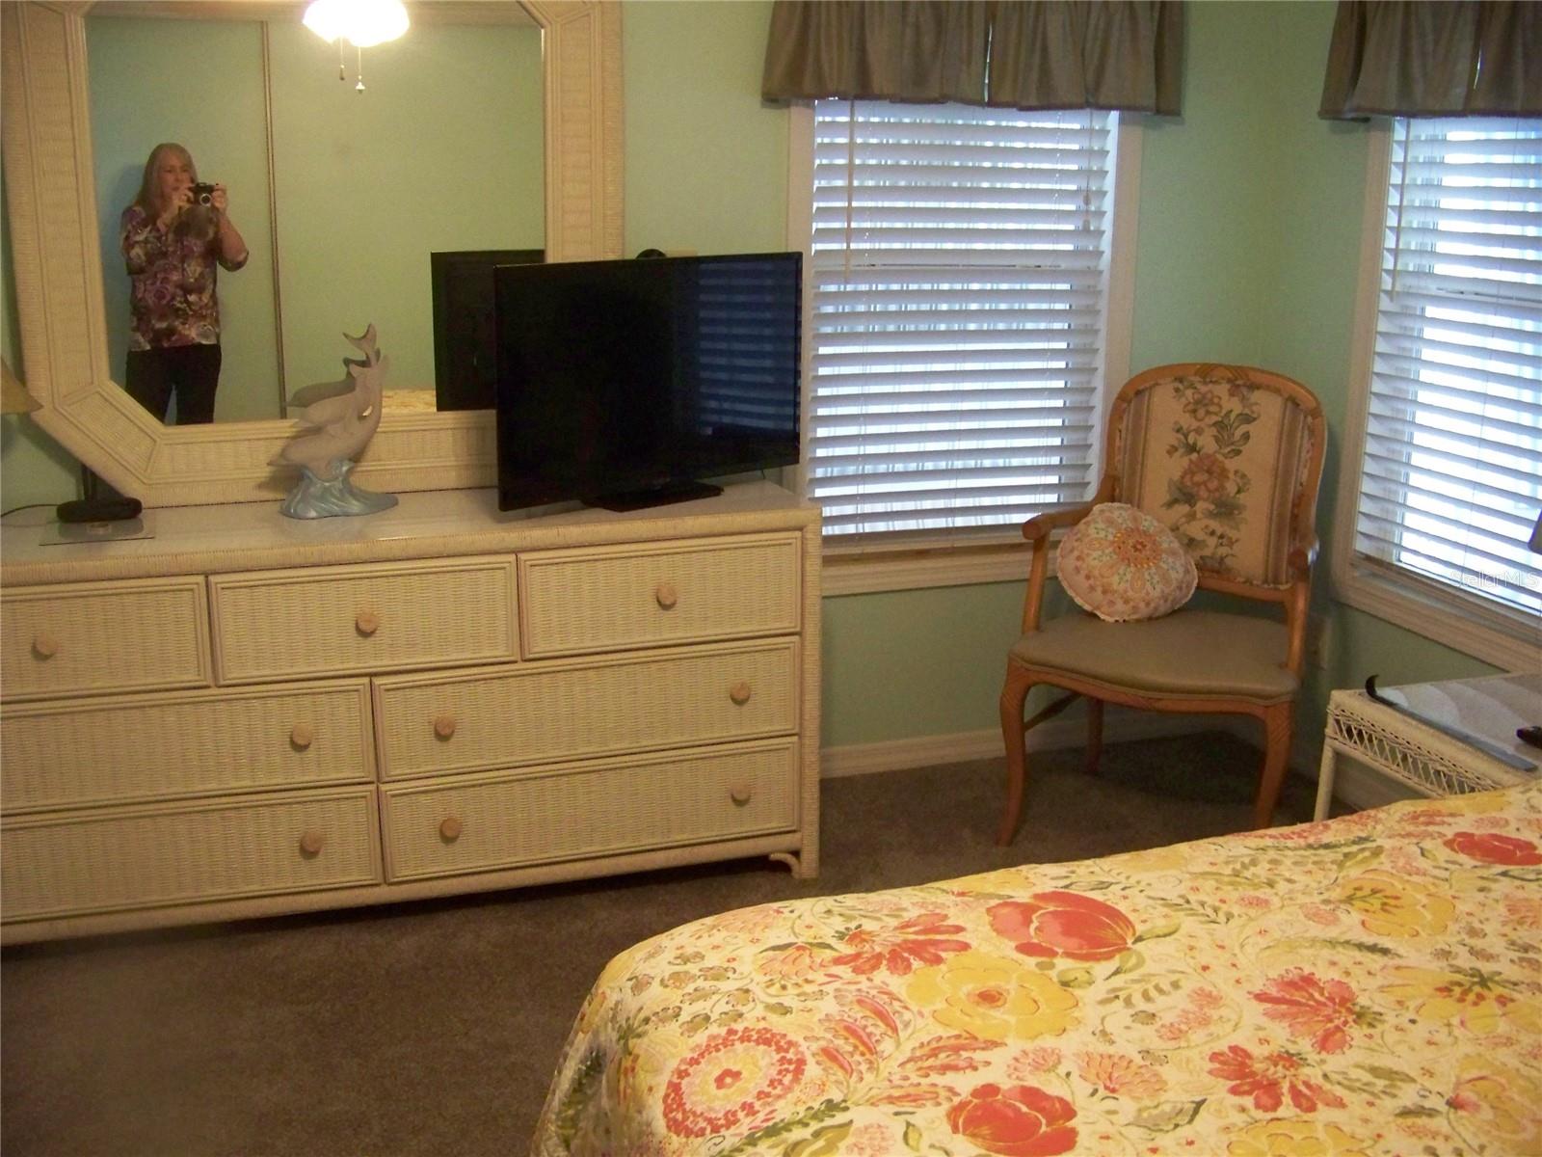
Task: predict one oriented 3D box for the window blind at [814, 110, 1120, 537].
[{"bbox_3d":[0.428,-0.657,3.634,0.707,1.150,0.060,-4,15,-15],"label":"window blind"}]

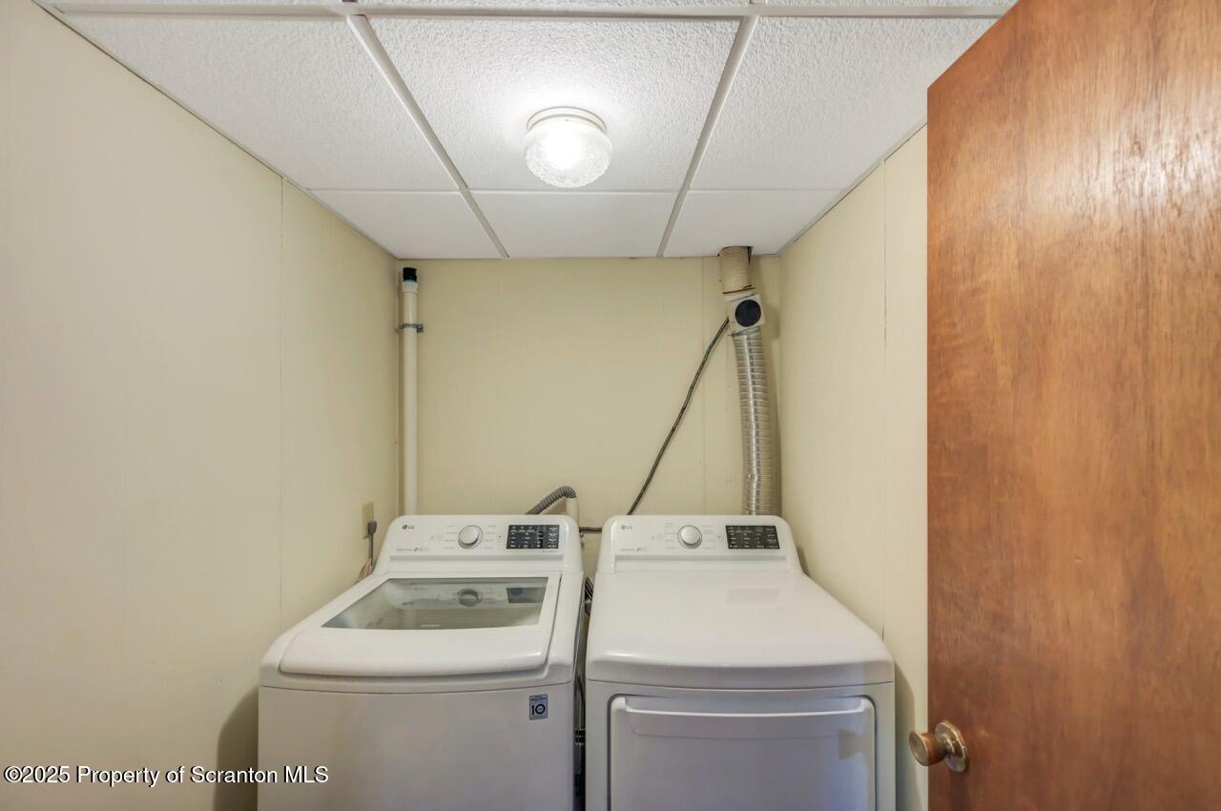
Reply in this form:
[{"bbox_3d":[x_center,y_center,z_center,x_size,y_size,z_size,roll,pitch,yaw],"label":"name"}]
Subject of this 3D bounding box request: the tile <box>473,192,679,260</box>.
[{"bbox_3d":[-0.099,-0.603,1.622,0.590,0.020,0.568,0,0,0],"label":"tile"}]

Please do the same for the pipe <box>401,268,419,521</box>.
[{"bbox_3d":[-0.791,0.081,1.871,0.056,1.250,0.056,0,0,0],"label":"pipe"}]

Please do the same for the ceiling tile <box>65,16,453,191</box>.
[{"bbox_3d":[-0.628,-0.605,1.019,0.438,0.020,0.590,0,0,0],"label":"ceiling tile"}]

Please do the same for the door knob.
[{"bbox_3d":[0.526,0.551,0.768,0.060,0.066,0.066,0,0,0],"label":"door knob"}]

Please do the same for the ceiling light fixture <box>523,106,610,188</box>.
[{"bbox_3d":[-0.094,-0.545,1.037,0.190,0.107,0.190,0,0,0],"label":"ceiling light fixture"}]

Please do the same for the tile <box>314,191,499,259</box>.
[{"bbox_3d":[-0.633,-0.603,1.617,0.438,0.020,0.568,0,0,0],"label":"tile"}]

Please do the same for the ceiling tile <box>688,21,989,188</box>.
[{"bbox_3d":[0.442,-0.605,1.027,0.443,0.020,0.590,0,0,0],"label":"ceiling tile"}]

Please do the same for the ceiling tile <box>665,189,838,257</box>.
[{"bbox_3d":[0.437,-0.603,1.626,0.443,0.020,0.568,0,0,0],"label":"ceiling tile"}]

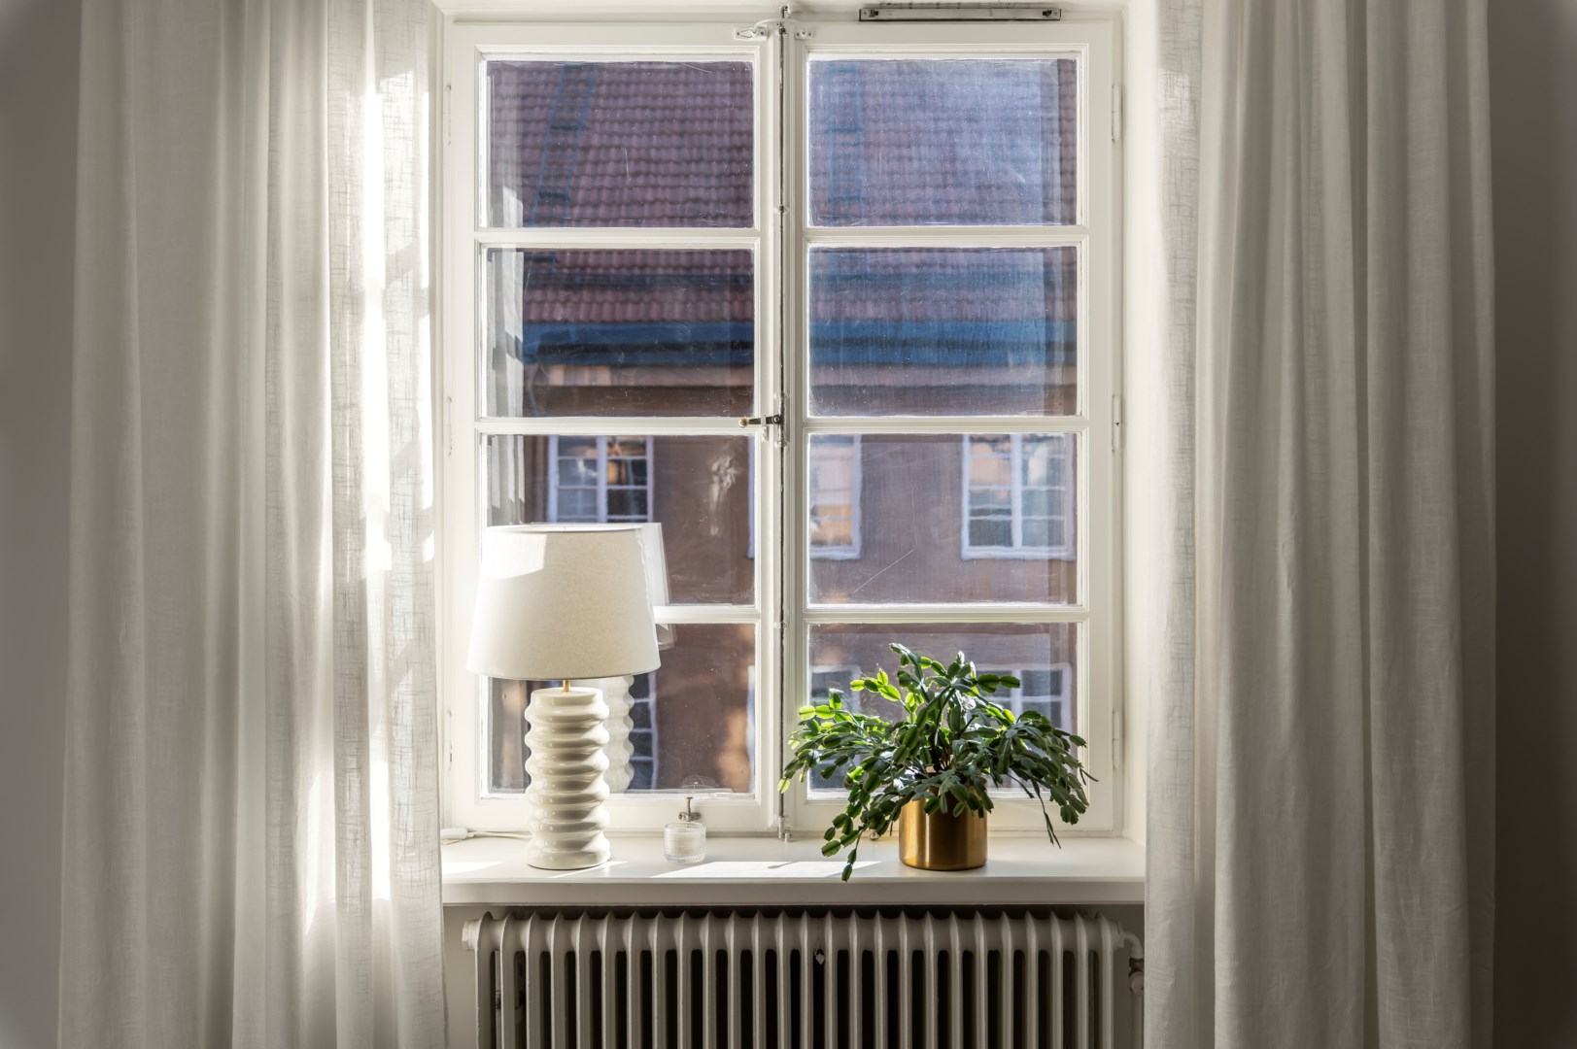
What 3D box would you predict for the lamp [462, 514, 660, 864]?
[{"bbox_3d":[-0.442,0.333,2.750,0.380,0.650,0.380,0,0,0],"label":"lamp"}]

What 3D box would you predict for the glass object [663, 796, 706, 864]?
[{"bbox_3d":[-0.204,0.596,2.750,0.083,0.126,0.083,0,0,0],"label":"glass object"}]

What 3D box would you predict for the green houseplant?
[{"bbox_3d":[0.287,0.446,2.710,0.605,0.425,0.460,0,0,0],"label":"green houseplant"}]

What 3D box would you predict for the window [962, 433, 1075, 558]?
[{"bbox_3d":[2.793,-0.422,17.000,1.368,1.675,0.150,0,0,0],"label":"window"}]

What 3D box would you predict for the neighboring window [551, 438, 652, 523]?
[{"bbox_3d":[-2.277,-0.422,17.000,1.286,1.675,0.150,0,0,0],"label":"neighboring window"}]

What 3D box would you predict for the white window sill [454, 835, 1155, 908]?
[{"bbox_3d":[-0.005,0.683,2.770,1.420,0.050,0.340,0,0,0],"label":"white window sill"}]

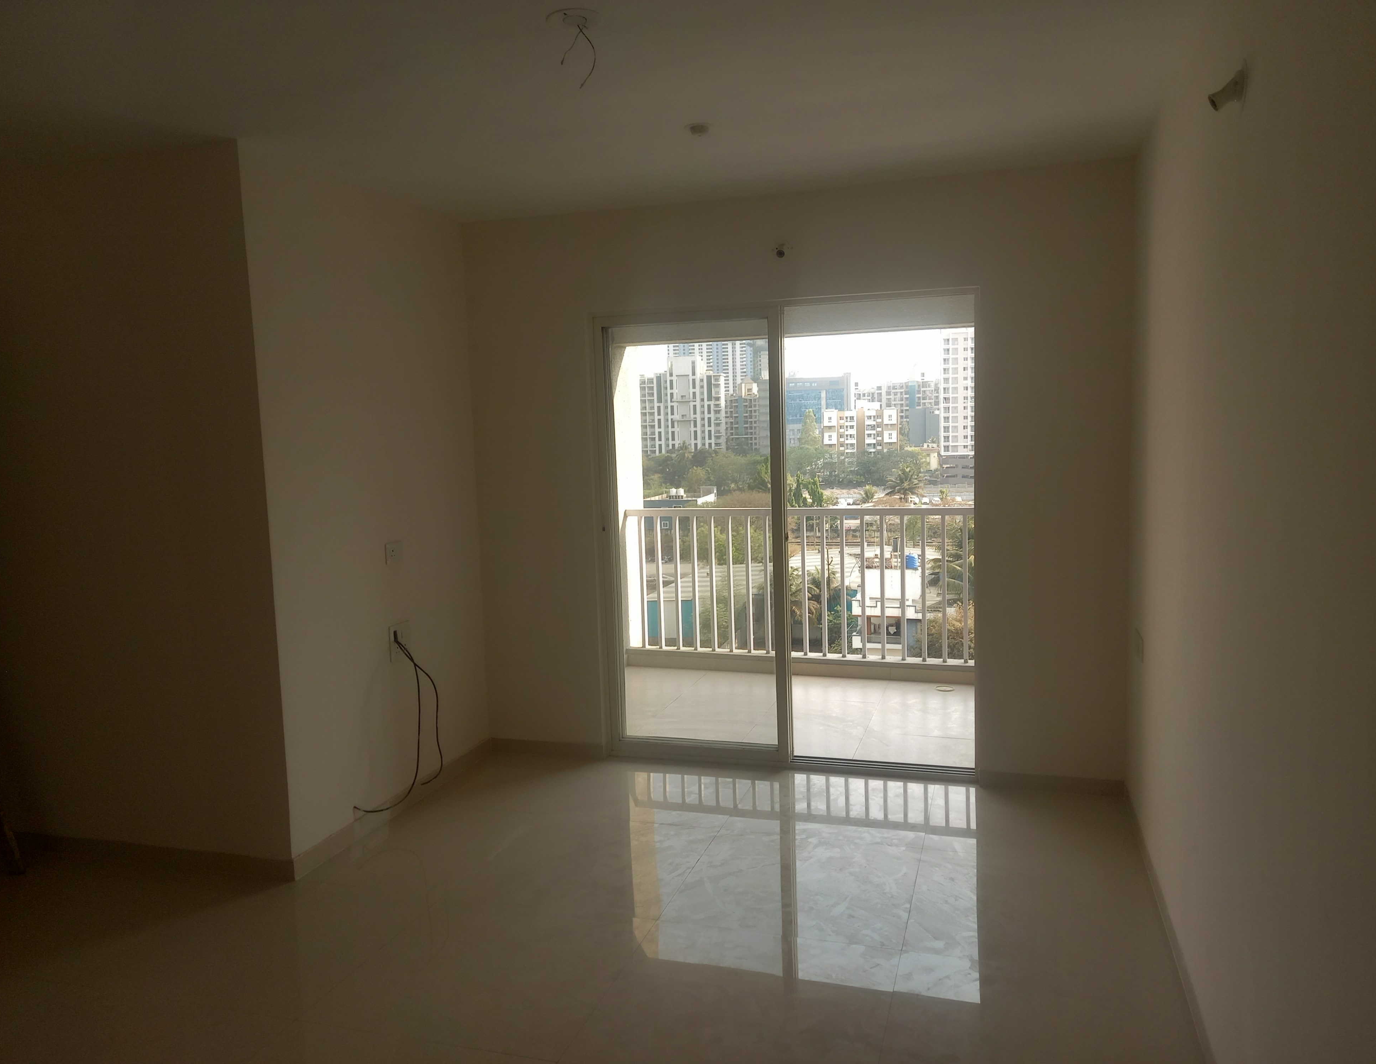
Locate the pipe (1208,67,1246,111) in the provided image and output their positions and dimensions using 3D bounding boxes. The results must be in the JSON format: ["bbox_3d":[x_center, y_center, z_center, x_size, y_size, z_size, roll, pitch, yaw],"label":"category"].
[{"bbox_3d":[1.181,-0.969,2.250,0.073,0.086,0.066,0,6,17],"label":"pipe"}]

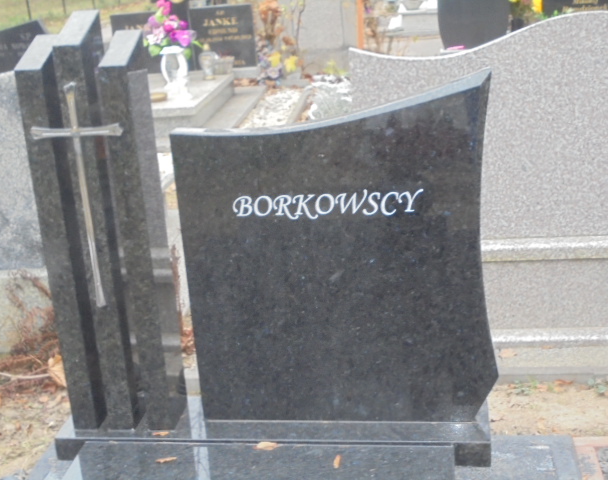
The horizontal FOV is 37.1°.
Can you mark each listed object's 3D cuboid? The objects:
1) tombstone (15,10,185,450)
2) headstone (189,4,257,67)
[{"bbox_3d":[-0.459,-0.021,2.091,0.255,0.971,0.131,-1,18,9],"label":"tombstone"},{"bbox_3d":[-0.680,-1.734,7.742,0.535,0.525,0.070,-2,18,6],"label":"headstone"}]

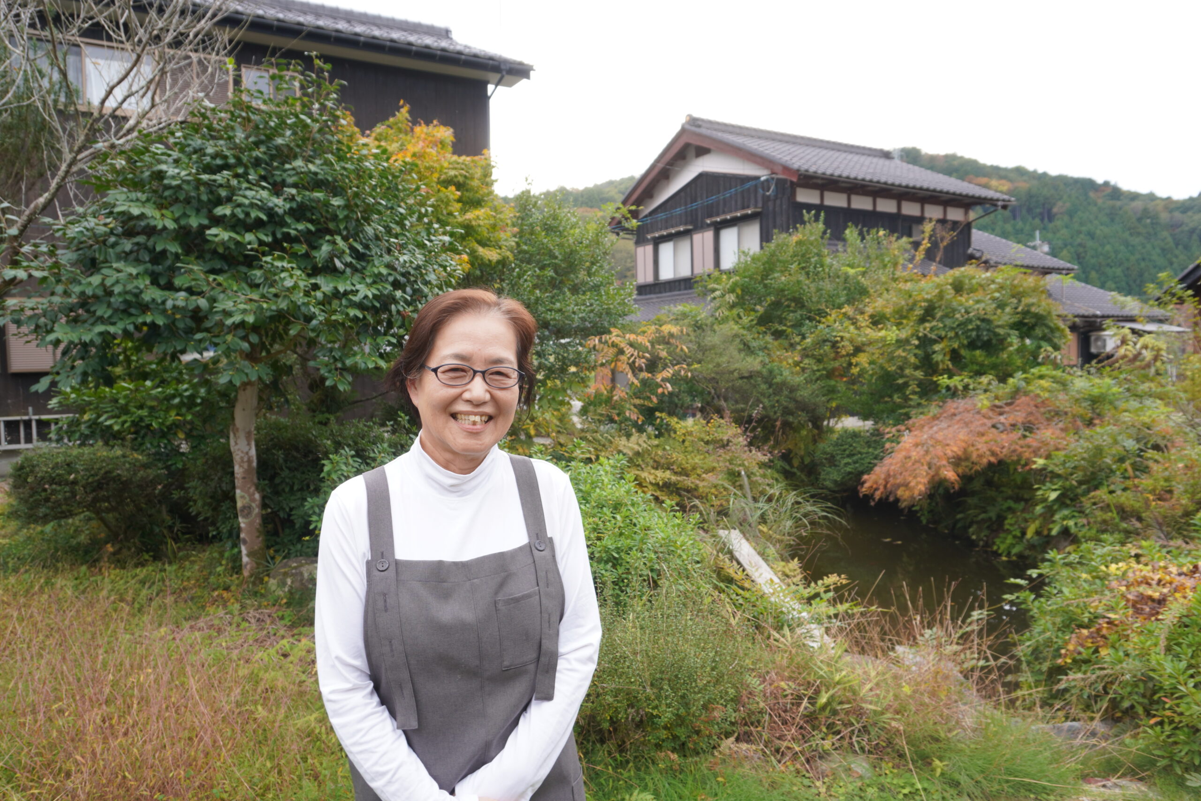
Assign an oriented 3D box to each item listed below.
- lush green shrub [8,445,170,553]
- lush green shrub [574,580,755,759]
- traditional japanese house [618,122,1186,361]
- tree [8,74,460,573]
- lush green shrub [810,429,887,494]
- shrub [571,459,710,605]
[{"bbox_3d":[-3.942,0.764,6.200,1.200,0.800,1.100,-3,4,-33],"label":"lush green shrub"},{"bbox_3d":[0.256,0.986,3.192,0.680,0.620,0.620,-1,3,0],"label":"lush green shrub"},{"bbox_3d":[10.071,-3.947,25.002,18.600,7.660,8.700,-3,4,-31],"label":"traditional japanese house"},{"bbox_3d":[-2.429,-0.502,5.278,2.850,3.390,2.700,-2,4,-25],"label":"tree"},{"bbox_3d":[3.046,0.770,9.862,0.980,0.810,0.900,0,3,17],"label":"lush green shrub"},{"bbox_3d":[0.185,0.754,4.200,0.820,0.930,0.850,-1,3,0],"label":"shrub"}]

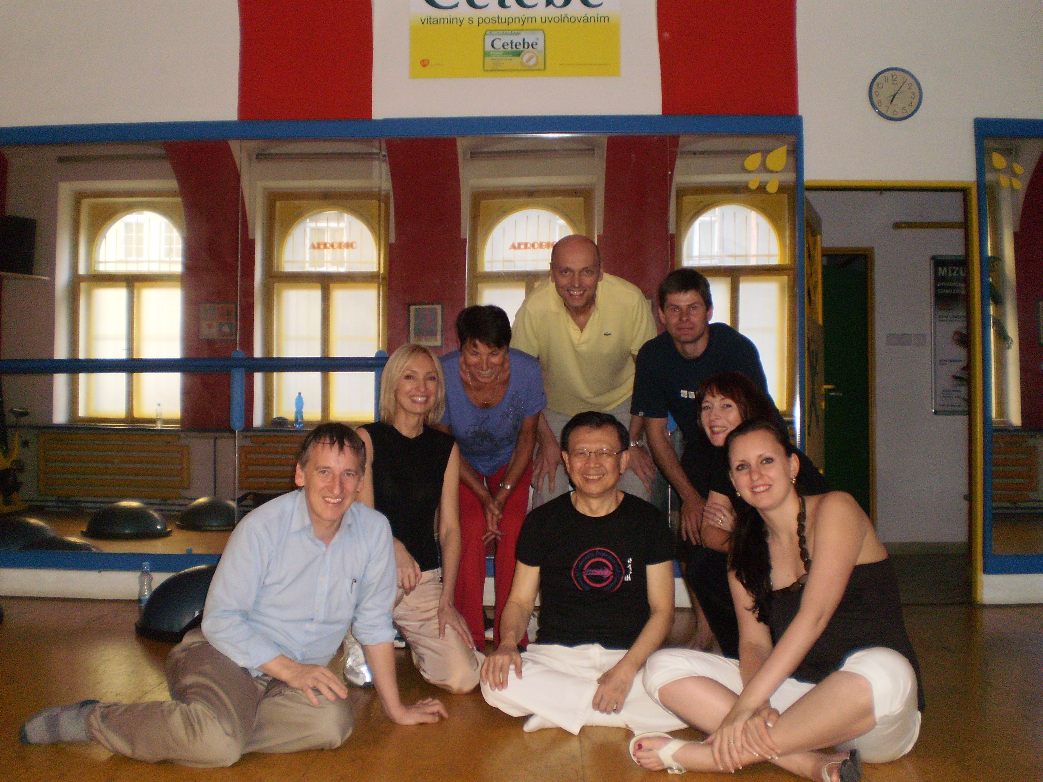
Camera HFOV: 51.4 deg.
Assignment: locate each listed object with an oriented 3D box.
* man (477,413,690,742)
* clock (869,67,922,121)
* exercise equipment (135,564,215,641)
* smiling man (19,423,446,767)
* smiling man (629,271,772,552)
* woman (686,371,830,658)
[{"bbox_3d":[0.215,0.466,3.050,0.660,0.830,0.600,0,-2,2],"label":"man"},{"bbox_3d":[1.660,-1.320,4.796,0.240,0.240,0.040,0,-2,3],"label":"clock"},{"bbox_3d":[-1.080,0.769,3.930,0.640,0.270,0.640,0,-2,0],"label":"exercise equipment"},{"bbox_3d":[-0.730,0.471,2.870,1.050,0.800,0.800,1,-2,-10],"label":"smiling man"},{"bbox_3d":[0.620,0.256,3.730,0.530,1.310,0.750,0,-2,14],"label":"smiling man"},{"bbox_3d":[0.735,0.419,3.320,0.580,0.950,0.700,-1,-3,25],"label":"woman"}]

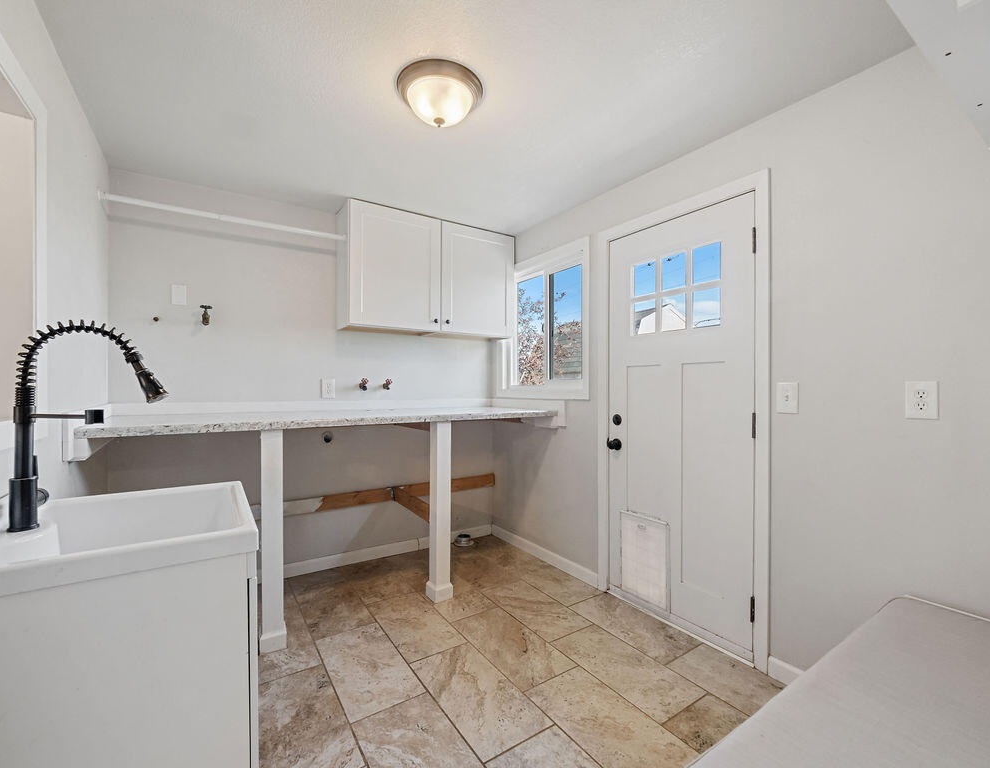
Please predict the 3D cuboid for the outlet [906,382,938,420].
[{"bbox_3d":[1.428,0.056,1.387,0.009,0.124,0.078,0,0,-35],"label":"outlet"}]

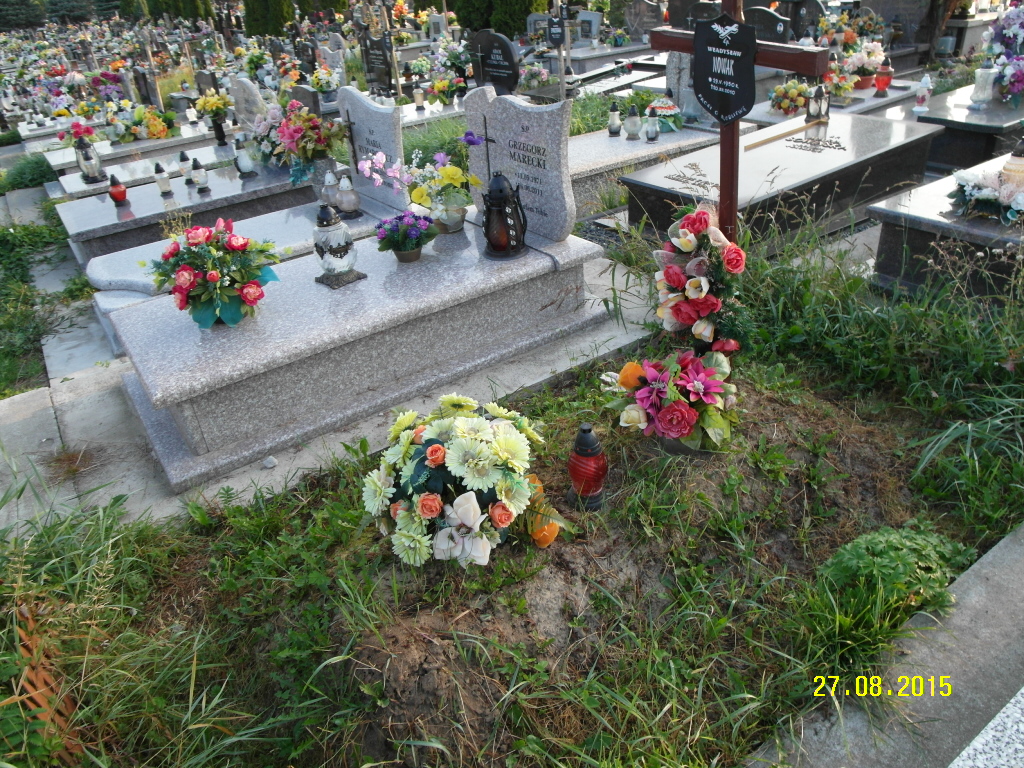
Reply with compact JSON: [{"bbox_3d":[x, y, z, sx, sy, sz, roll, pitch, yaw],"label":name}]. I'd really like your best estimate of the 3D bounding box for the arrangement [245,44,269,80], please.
[{"bbox_3d":[-3.838,-4.828,10.669,0.313,0.494,0.298,-14,30,-13],"label":"arrangement"}]

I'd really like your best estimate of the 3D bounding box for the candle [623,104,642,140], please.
[{"bbox_3d":[0.824,-1.778,4.825,0.137,0.230,0.137,-1,30,10],"label":"candle"}]

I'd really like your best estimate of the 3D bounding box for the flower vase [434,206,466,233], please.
[{"bbox_3d":[-0.307,-0.833,3.605,0.150,0.105,0.160,-4,30,2],"label":"flower vase"}]

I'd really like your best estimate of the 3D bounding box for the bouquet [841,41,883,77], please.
[{"bbox_3d":[3.014,-2.783,6.080,0.340,0.270,0.360,-23,35,-27],"label":"bouquet"}]

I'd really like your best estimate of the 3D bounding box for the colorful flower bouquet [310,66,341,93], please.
[{"bbox_3d":[-2.336,-3.816,8.899,0.362,0.295,0.326,-12,30,-10],"label":"colorful flower bouquet"}]

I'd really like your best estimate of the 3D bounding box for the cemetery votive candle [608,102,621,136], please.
[{"bbox_3d":[0.746,-1.919,5.150,0.097,0.230,0.097,-4,30,2],"label":"cemetery votive candle"}]

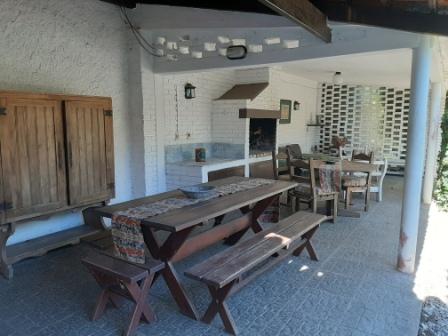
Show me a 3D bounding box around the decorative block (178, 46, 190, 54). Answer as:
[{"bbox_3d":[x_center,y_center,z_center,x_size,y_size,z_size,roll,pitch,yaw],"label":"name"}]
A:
[{"bbox_3d":[-0.521,-1.540,4.423,0.185,0.075,0.080,5,10,36],"label":"decorative block"}]

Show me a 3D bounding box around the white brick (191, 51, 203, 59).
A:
[{"bbox_3d":[-0.379,-1.553,4.591,0.200,0.080,0.100,5,9,35],"label":"white brick"}]

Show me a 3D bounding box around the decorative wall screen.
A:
[{"bbox_3d":[3.914,-1.201,9.212,2.750,2.250,0.130,5,10,36],"label":"decorative wall screen"}]

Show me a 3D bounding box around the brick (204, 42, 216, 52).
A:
[{"bbox_3d":[-0.167,-1.492,4.167,0.180,0.082,0.080,5,10,36],"label":"brick"}]

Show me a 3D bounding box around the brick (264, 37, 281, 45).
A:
[{"bbox_3d":[0.528,-1.378,3.665,0.185,0.062,0.080,5,10,36],"label":"brick"}]

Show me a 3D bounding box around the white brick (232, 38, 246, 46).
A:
[{"bbox_3d":[0.189,-1.564,4.183,0.200,0.078,0.100,5,9,35],"label":"white brick"}]

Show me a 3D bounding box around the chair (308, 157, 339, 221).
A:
[{"bbox_3d":[1.433,0.316,4.939,0.433,0.906,0.412,2,8,14],"label":"chair"}]

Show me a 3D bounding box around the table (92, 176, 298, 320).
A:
[{"bbox_3d":[-0.078,0.627,3.169,0.800,0.783,1.897,5,9,35],"label":"table"}]

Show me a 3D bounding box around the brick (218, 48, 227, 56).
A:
[{"bbox_3d":[-0.006,-1.396,4.067,0.129,0.077,0.082,5,9,32],"label":"brick"}]

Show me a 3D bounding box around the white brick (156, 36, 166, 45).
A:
[{"bbox_3d":[-0.846,-1.726,4.556,0.118,0.077,0.082,5,9,32],"label":"white brick"}]

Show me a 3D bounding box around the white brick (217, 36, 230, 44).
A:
[{"bbox_3d":[-0.001,-1.529,4.038,0.185,0.070,0.080,5,10,36],"label":"white brick"}]

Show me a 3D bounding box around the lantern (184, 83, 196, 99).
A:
[{"bbox_3d":[-0.515,-1.187,5.174,0.154,0.247,0.134,5,9,35],"label":"lantern"}]

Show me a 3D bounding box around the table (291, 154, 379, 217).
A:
[{"bbox_3d":[1.809,0.263,5.891,0.820,0.760,1.500,-3,8,-18],"label":"table"}]

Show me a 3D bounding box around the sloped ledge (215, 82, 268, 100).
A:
[{"bbox_3d":[0.317,-1.344,5.972,0.800,0.370,0.750,5,10,36],"label":"sloped ledge"}]

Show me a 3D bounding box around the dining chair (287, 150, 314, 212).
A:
[{"bbox_3d":[1.186,0.274,5.110,0.464,0.948,0.433,6,10,41],"label":"dining chair"}]

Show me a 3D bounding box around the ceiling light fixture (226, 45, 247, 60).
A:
[{"bbox_3d":[0.151,-1.334,3.902,0.245,0.150,0.100,5,10,36],"label":"ceiling light fixture"}]

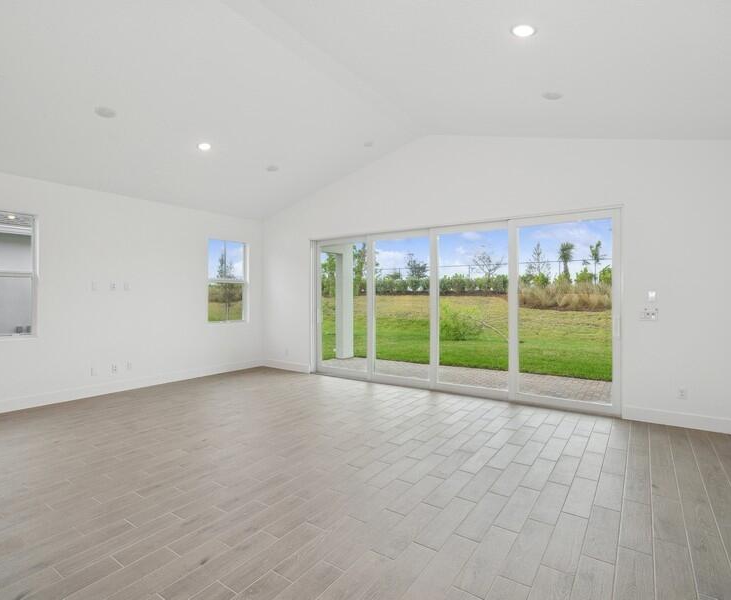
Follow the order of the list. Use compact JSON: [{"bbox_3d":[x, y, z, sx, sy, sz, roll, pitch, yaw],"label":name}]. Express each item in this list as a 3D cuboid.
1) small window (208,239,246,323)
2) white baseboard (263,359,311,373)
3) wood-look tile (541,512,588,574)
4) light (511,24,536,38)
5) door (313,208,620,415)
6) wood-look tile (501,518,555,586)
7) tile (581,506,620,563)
[{"bbox_3d":[-2.541,-0.328,6.934,0.100,1.500,0.850,1,1,38],"label":"small window"},{"bbox_3d":[-1.523,1.268,7.180,1.210,0.152,0.018,0,1,32],"label":"white baseboard"},{"bbox_3d":[1.182,1.409,2.194,0.155,0.010,0.605,0,1,36],"label":"wood-look tile"},{"bbox_3d":[1.163,-1.978,2.758,0.180,0.030,0.180,17,10,35],"label":"light"},{"bbox_3d":[1.012,0.152,5.635,4.700,2.420,0.130,0,1,32],"label":"door"},{"bbox_3d":[0.931,1.410,2.119,0.155,0.010,0.605,0,1,36],"label":"wood-look tile"},{"bbox_3d":[1.443,1.408,2.269,0.155,0.010,0.605,0,1,36],"label":"tile"}]

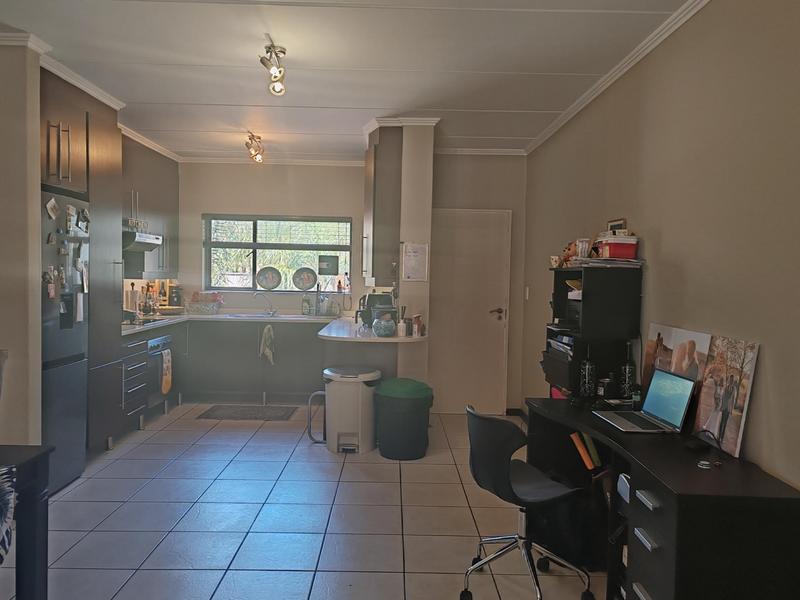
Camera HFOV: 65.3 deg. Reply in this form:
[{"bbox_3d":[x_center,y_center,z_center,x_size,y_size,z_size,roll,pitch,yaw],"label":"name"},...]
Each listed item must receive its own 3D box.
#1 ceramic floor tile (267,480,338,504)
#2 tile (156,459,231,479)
[{"bbox_3d":[-0.616,1.244,4.013,0.412,0.010,0.412,1,3,-1],"label":"ceramic floor tile"},{"bbox_3d":[-1.406,1.165,4.267,0.400,0.010,0.400,1,3,-1],"label":"tile"}]

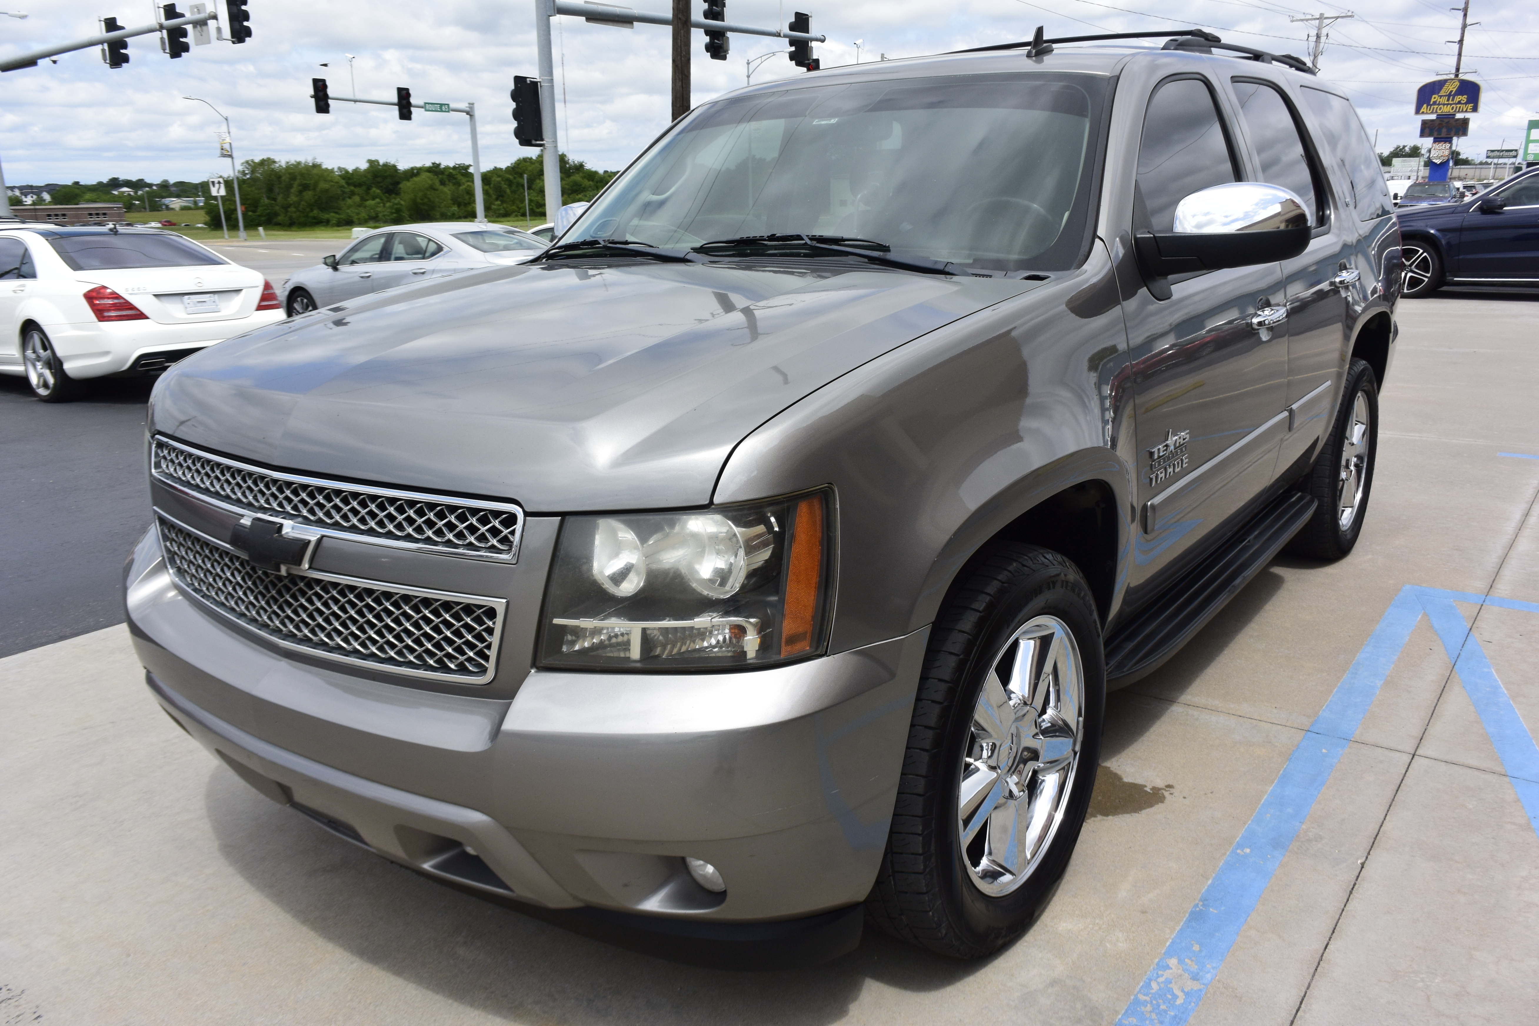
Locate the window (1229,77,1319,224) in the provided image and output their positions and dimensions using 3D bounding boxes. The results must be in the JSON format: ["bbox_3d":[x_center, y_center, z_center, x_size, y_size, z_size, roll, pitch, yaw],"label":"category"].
[{"bbox_3d":[1.560,-1.069,3.494,0.050,0.455,0.770,-11,7,39],"label":"window"}]

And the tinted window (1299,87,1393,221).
[{"bbox_3d":[2.216,-1.336,4.339,0.060,0.470,1.180,-15,3,40],"label":"tinted window"}]

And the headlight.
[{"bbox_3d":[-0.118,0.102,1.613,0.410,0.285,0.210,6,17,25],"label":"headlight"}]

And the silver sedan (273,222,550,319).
[{"bbox_3d":[-4.460,-3.090,15.150,4.930,1.450,1.860,8,18,31],"label":"silver sedan"}]

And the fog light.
[{"bbox_3d":[-0.100,0.561,1.791,0.085,0.080,0.055,9,19,36],"label":"fog light"}]

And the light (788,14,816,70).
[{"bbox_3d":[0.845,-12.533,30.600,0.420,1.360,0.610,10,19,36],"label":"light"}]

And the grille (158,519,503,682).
[{"bbox_3d":[-0.800,0.126,1.959,1.010,0.165,0.100,10,19,35],"label":"grille"}]

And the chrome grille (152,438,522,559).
[{"bbox_3d":[-0.827,-0.033,1.992,1.140,0.120,0.100,9,19,36],"label":"chrome grille"}]

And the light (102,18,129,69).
[{"bbox_3d":[-14.877,-10.709,26.300,0.360,1.070,0.420,11,20,36],"label":"light"}]

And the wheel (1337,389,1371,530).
[{"bbox_3d":[2.203,-0.211,4.533,0.190,0.550,0.550,9,19,36],"label":"wheel"}]

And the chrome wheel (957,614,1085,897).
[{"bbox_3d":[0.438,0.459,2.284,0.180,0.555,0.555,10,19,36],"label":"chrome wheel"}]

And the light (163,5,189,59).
[{"bbox_3d":[-12.622,-10.268,24.600,0.360,1.070,0.420,11,20,36],"label":"light"}]

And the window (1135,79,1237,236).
[{"bbox_3d":[0.977,-0.823,2.762,0.050,0.510,0.870,-15,3,40],"label":"window"}]

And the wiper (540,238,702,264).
[{"bbox_3d":[-0.415,-0.691,3.051,0.140,0.070,0.750,-15,21,-41],"label":"wiper"}]

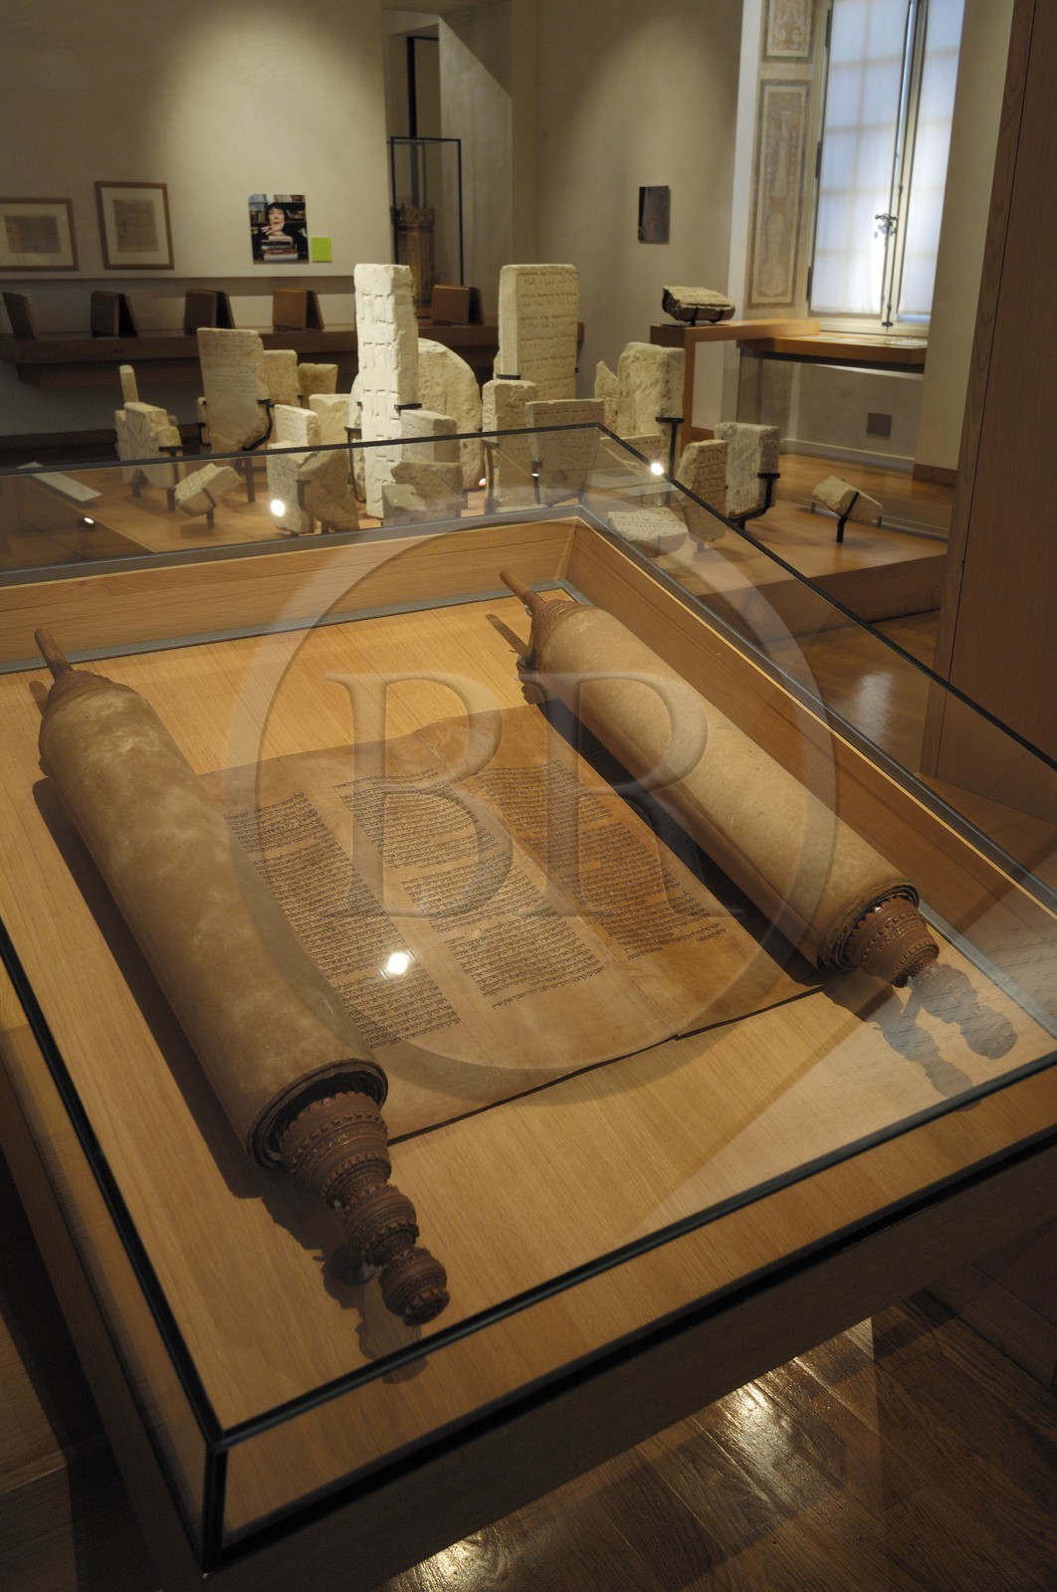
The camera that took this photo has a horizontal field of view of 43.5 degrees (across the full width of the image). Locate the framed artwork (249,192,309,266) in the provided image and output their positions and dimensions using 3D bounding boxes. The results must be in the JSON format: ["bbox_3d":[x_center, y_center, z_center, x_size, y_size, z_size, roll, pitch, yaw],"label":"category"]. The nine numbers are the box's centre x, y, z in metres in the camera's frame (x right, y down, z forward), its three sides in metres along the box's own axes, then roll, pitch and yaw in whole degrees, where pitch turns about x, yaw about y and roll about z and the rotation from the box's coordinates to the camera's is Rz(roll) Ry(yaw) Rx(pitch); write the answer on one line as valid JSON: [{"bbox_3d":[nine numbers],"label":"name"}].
[{"bbox_3d":[-2.153,-4.912,11.505,0.516,0.544,0.025,-13,26,-29],"label":"framed artwork"}]

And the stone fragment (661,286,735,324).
[{"bbox_3d":[1.176,-3.444,9.286,0.470,0.250,0.230,-13,26,-29],"label":"stone fragment"}]

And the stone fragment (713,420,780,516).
[{"bbox_3d":[1.014,-1.518,6.191,0.125,0.405,0.320,-13,26,-29],"label":"stone fragment"}]

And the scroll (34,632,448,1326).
[{"bbox_3d":[-0.296,0.082,1.158,0.118,0.118,0.897,-14,43,-31],"label":"scroll"}]

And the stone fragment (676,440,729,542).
[{"bbox_3d":[0.747,-1.343,5.869,0.215,0.425,0.125,-13,26,-29],"label":"stone fragment"}]

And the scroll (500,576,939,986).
[{"bbox_3d":[0.186,-0.030,1.428,0.119,0.119,0.873,-13,43,-30],"label":"scroll"}]

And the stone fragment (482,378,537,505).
[{"bbox_3d":[-0.094,-1.816,6.780,0.255,0.580,0.140,-13,26,-29],"label":"stone fragment"}]

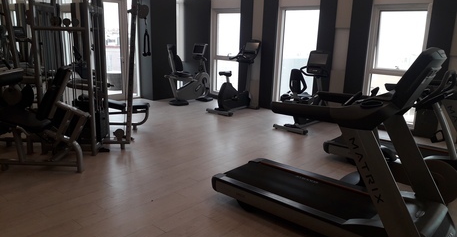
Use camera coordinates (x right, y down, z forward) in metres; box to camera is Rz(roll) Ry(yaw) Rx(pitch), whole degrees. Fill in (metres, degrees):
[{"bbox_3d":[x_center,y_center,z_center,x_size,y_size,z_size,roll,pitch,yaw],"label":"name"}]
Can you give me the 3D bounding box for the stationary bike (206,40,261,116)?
[{"bbox_3d":[0.171,-0.886,7.508,0.630,1.500,1.230,12,17,37],"label":"stationary bike"}]

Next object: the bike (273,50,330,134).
[{"bbox_3d":[1.482,-0.544,6.563,0.660,1.360,1.380,12,17,37],"label":"bike"}]

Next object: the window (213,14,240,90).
[{"bbox_3d":[-0.010,-1.553,8.646,0.930,2.060,0.120,12,17,37],"label":"window"}]

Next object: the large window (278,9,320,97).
[{"bbox_3d":[1.470,-1.236,7.517,0.930,2.060,0.120,12,17,37],"label":"large window"}]

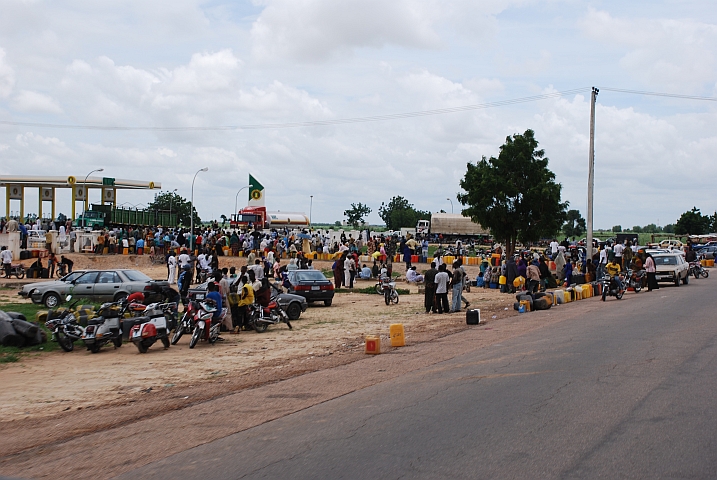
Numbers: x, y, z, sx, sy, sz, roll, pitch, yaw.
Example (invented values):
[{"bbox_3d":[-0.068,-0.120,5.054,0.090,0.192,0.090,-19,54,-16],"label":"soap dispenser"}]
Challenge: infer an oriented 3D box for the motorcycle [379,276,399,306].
[{"bbox_3d":[1.154,1.869,43.300,0.750,1.080,1.920,1,1,18],"label":"motorcycle"}]

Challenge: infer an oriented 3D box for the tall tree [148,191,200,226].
[{"bbox_3d":[-33.367,-4.734,205.000,9.800,8.500,9.200,1,1,0],"label":"tall tree"}]

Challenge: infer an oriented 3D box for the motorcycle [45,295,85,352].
[{"bbox_3d":[-6.863,1.988,26.900,0.750,1.200,1.950,1,1,14],"label":"motorcycle"}]

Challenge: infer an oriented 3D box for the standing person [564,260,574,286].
[{"bbox_3d":[10.767,1.616,58.000,0.450,1.420,0.380,1,1,18],"label":"standing person"}]

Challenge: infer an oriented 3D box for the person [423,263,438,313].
[{"bbox_3d":[2.471,1.651,39.000,0.520,1.740,0.360,1,1,18],"label":"person"}]

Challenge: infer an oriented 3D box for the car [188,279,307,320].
[{"bbox_3d":[-3.844,2.154,40.636,4.250,1.390,1.660,1,1,-41],"label":"car"}]

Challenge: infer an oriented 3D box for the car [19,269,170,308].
[{"bbox_3d":[-8.813,1.569,38.600,4.450,1.380,1.690,1,1,11],"label":"car"}]

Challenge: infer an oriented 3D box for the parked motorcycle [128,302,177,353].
[{"bbox_3d":[-4.837,2.090,26.945,0.670,1.090,1.740,2,1,18],"label":"parked motorcycle"}]

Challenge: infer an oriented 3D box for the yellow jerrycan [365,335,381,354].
[{"bbox_3d":[0.295,2.152,23.300,0.250,0.385,0.250,1,1,18],"label":"yellow jerrycan"}]

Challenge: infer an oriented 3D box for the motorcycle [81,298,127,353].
[{"bbox_3d":[-5.854,2.013,26.300,0.700,1.100,1.780,1,1,15],"label":"motorcycle"}]

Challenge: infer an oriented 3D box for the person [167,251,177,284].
[{"bbox_3d":[-9.439,1.377,57.488,0.360,1.750,0.480,1,1,-41],"label":"person"}]

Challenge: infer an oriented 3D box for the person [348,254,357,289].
[{"bbox_3d":[-0.253,1.604,57.500,0.320,1.700,0.480,2,1,30],"label":"person"}]

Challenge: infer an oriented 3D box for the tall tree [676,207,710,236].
[{"bbox_3d":[61.710,-2.698,210.000,6.700,7.200,6.500,1,1,0],"label":"tall tree"}]

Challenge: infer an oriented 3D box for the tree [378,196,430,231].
[{"bbox_3d":[8.904,-4.035,220.000,10.000,8.700,9.200,1,1,0],"label":"tree"}]

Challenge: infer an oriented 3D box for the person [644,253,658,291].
[{"bbox_3d":[12.245,1.367,47.500,0.500,1.630,0.480,1,1,6],"label":"person"}]

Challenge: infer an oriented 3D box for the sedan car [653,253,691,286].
[{"bbox_3d":[14.652,1.413,54.042,1.670,1.450,4.400,2,1,24],"label":"sedan car"}]

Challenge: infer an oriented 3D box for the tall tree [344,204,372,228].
[{"bbox_3d":[-0.207,-3.916,235.000,6.300,7.700,6.000,1,1,0],"label":"tall tree"}]

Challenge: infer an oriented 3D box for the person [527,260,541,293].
[{"bbox_3d":[7.852,1.613,51.000,0.520,1.520,0.450,1,1,6],"label":"person"}]

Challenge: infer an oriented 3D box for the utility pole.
[{"bbox_3d":[12.284,-2.824,60.000,0.420,10.350,0.360,2,1,30],"label":"utility pole"}]

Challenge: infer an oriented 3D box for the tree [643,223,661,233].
[{"bbox_3d":[154.738,-6.553,599.964,9.500,5.400,8.500,1,1,0],"label":"tree"}]

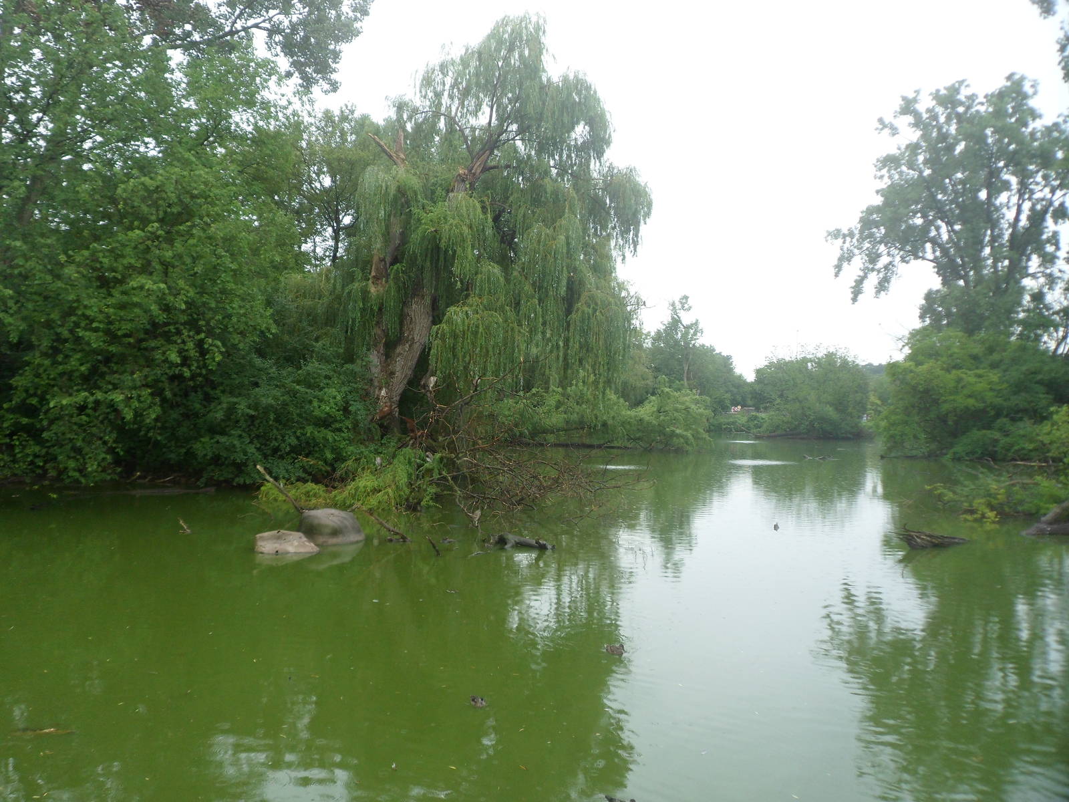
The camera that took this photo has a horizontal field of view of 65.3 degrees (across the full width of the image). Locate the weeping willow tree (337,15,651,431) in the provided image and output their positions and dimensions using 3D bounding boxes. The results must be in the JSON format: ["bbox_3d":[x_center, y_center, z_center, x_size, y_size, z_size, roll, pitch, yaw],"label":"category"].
[{"bbox_3d":[-1.870,-7.385,38.500,13.400,20.000,12.500,2,1,-3],"label":"weeping willow tree"}]

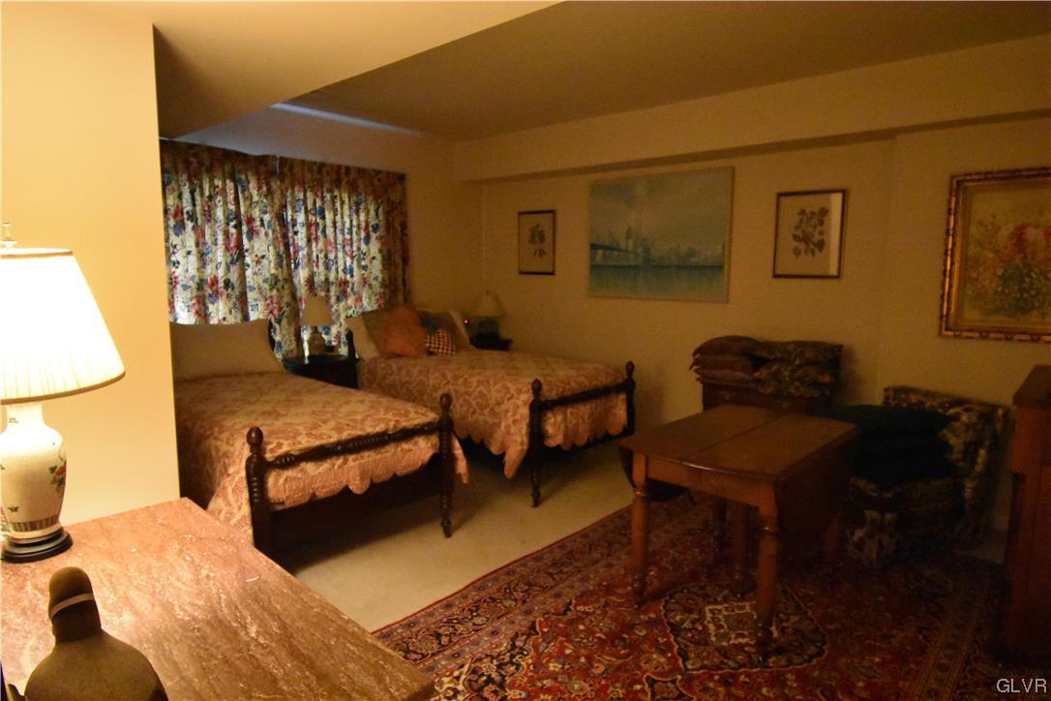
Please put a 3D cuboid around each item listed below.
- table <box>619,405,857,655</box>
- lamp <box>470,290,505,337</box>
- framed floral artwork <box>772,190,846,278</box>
[{"bbox_3d":[0.981,0.727,2.787,0.679,0.718,1.055,7,10,41],"label":"table"},{"bbox_3d":[-0.345,-0.324,5.679,0.306,0.453,0.306,1,8,0],"label":"lamp"},{"bbox_3d":[1.855,-0.761,4.032,0.433,0.563,0.025,7,10,41],"label":"framed floral artwork"}]

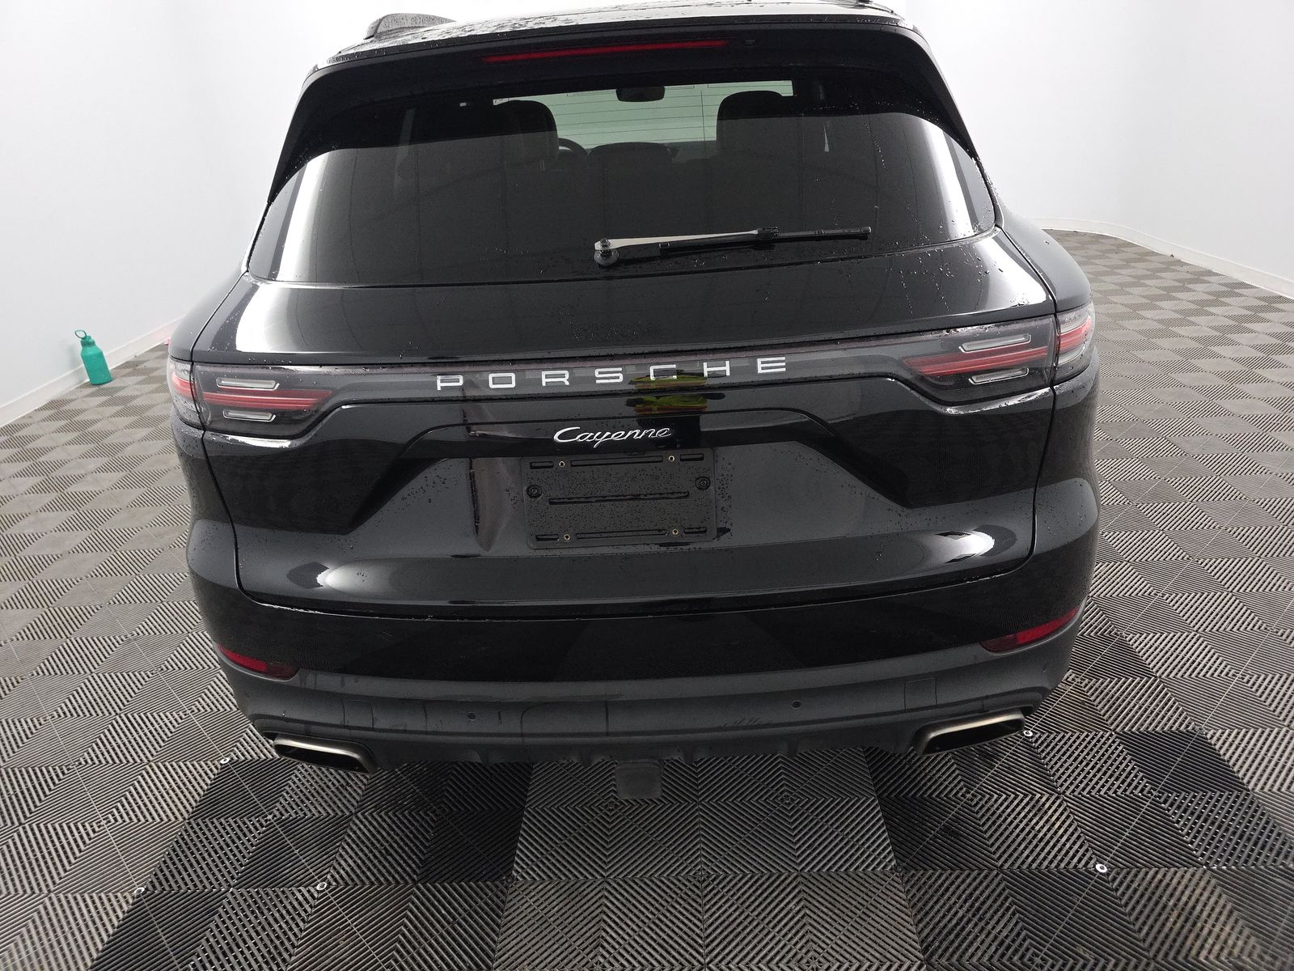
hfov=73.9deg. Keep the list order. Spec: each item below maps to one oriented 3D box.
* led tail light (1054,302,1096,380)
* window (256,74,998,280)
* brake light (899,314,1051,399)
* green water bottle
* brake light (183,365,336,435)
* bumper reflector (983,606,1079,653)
[{"bbox_3d":[0.757,-0.273,1.553,0.155,0.130,0.150,-10,25,-12],"label":"led tail light"},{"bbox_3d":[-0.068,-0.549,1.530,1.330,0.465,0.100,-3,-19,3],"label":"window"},{"bbox_3d":[0.557,-0.219,1.481,0.295,0.135,0.070,-9,24,-11],"label":"brake light"},{"bbox_3d":[-3.620,-0.833,5.626,0.118,0.315,0.118,-3,24,3],"label":"green water bottle"},{"bbox_3d":[-0.669,-0.161,1.546,0.300,0.135,0.070,4,25,17],"label":"brake light"},{"bbox_3d":[0.708,0.272,1.588,0.230,0.050,0.055,-12,25,-17],"label":"bumper reflector"}]

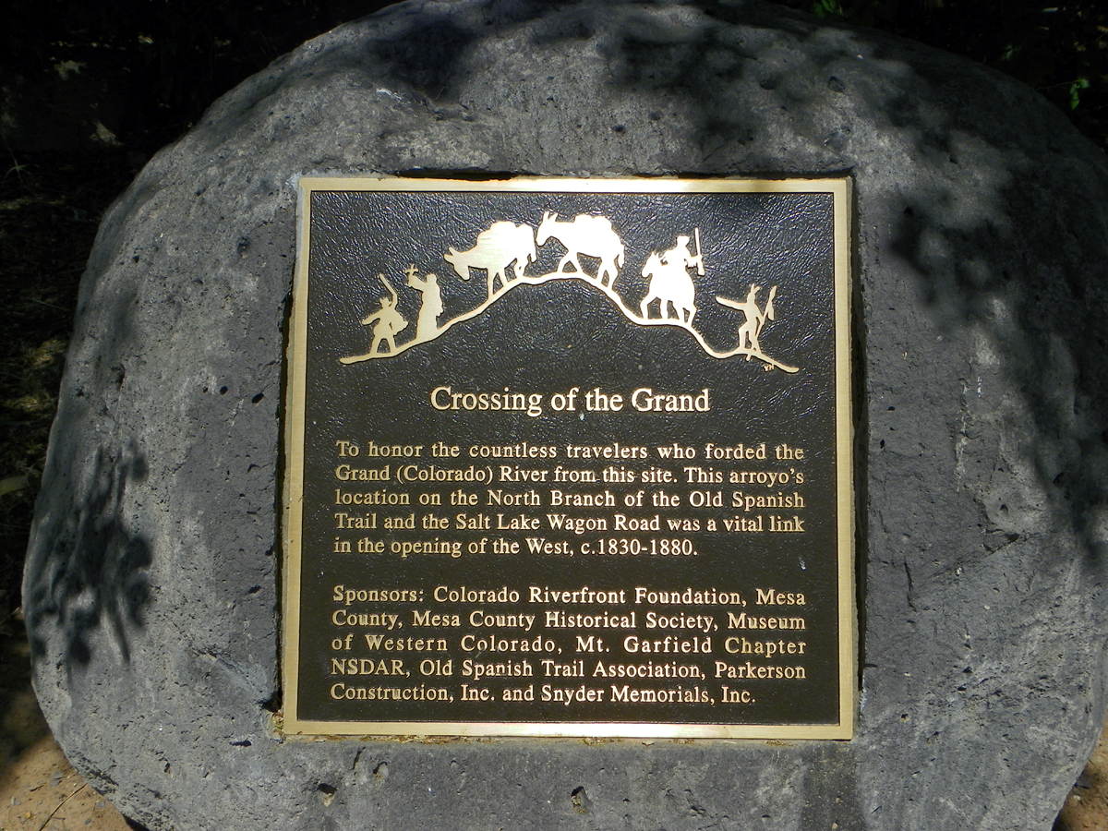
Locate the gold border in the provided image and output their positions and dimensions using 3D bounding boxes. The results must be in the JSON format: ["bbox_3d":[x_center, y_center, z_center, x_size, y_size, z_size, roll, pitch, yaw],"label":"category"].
[{"bbox_3d":[0.017,0.041,1.251,0.600,0.600,0.022,0,-5,1],"label":"gold border"}]

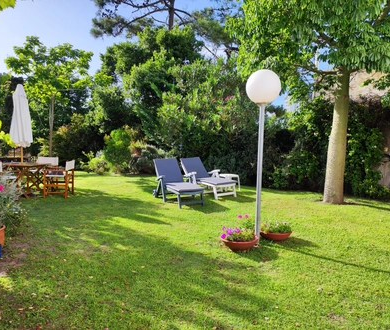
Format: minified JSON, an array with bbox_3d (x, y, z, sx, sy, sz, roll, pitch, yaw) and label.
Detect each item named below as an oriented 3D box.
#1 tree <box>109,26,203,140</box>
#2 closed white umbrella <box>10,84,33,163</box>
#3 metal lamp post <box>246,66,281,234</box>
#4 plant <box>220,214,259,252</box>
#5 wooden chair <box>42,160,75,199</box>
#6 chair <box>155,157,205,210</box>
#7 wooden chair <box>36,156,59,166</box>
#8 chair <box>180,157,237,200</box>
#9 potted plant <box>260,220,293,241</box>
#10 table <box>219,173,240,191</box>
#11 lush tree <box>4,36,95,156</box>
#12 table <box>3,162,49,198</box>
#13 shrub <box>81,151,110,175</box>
[{"bbox_3d":[-1.576,-2.808,14.005,4.000,6.000,3.800,2,5,0],"label":"tree"},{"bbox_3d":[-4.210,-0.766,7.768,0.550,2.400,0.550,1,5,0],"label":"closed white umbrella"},{"bbox_3d":[0.901,-0.070,4.330,0.485,2.380,0.485,1,5,0],"label":"metal lamp post"},{"bbox_3d":[0.575,0.904,4.339,0.530,0.430,0.510,1,5,0],"label":"plant"},{"bbox_3d":[-3.217,0.312,7.567,0.530,0.880,0.600,1,5,-4],"label":"wooden chair"},{"bbox_3d":[-0.401,0.376,7.417,0.700,0.950,1.520,-1,6,-31],"label":"chair"},{"bbox_3d":[-4.004,0.243,8.412,0.590,0.880,0.520,2,5,13],"label":"wooden chair"},{"bbox_3d":[0.356,0.301,8.281,0.720,0.910,1.680,-3,6,-34],"label":"chair"},{"bbox_3d":[1.192,0.956,4.735,0.500,0.270,0.490,1,5,0],"label":"potted plant"},{"bbox_3d":[0.985,0.507,9.163,0.460,0.450,0.460,-1,6,-31],"label":"table"},{"bbox_3d":[-6.373,-2.636,13.834,3.900,5.400,3.700,2,5,0],"label":"lush tree"},{"bbox_3d":[-4.232,0.336,7.796,1.150,0.730,1.120,2,5,8],"label":"table"},{"bbox_3d":[-3.918,-0.148,12.443,1.050,0.930,0.950,1,5,0],"label":"shrub"}]

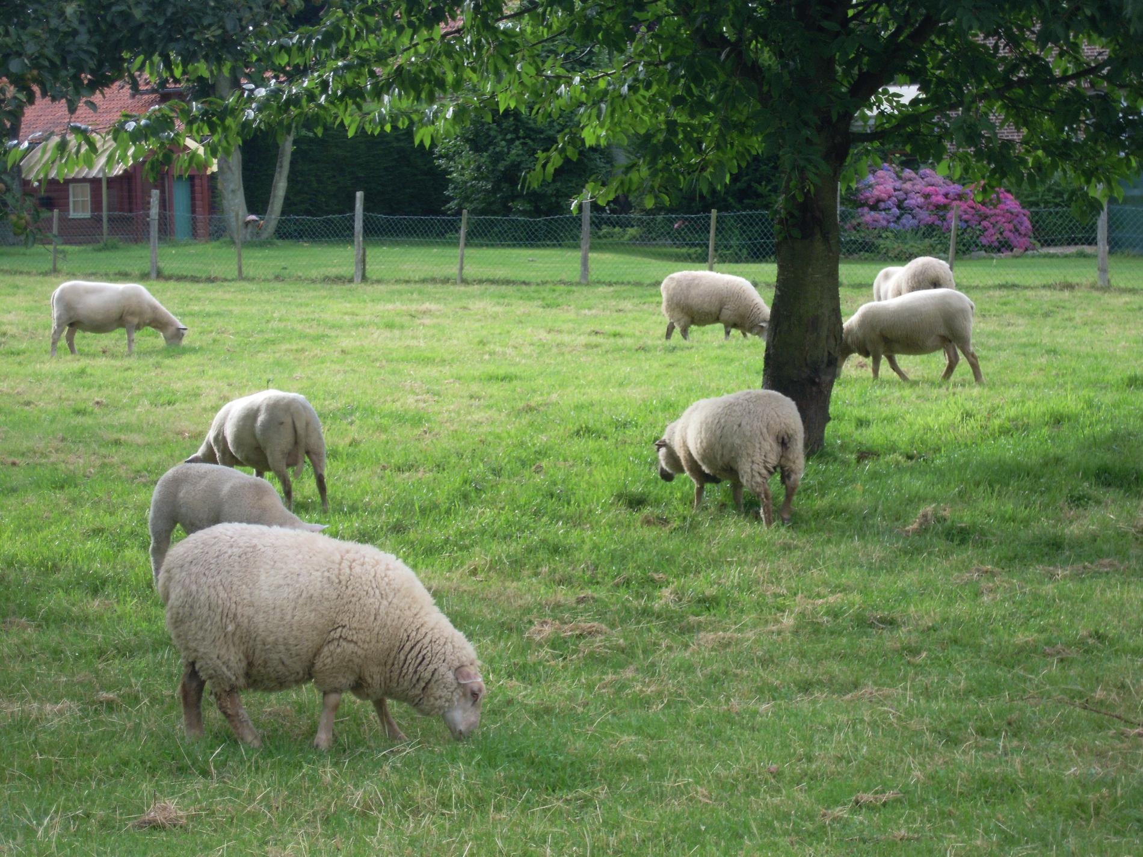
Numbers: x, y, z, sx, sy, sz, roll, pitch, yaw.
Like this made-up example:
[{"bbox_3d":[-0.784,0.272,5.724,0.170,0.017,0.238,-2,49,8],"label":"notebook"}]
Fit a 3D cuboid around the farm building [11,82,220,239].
[{"bbox_3d":[-11.989,-6.983,86.500,5.300,4.200,4.400,0,4,-5],"label":"farm building"}]

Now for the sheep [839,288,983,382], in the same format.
[{"bbox_3d":[2.634,-0.729,25.800,1.200,0.700,0.430,1,5,12],"label":"sheep"}]

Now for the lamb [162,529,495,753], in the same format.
[{"bbox_3d":[-0.791,0.657,10.500,1.030,0.680,0.460,1,5,9],"label":"lamb"}]

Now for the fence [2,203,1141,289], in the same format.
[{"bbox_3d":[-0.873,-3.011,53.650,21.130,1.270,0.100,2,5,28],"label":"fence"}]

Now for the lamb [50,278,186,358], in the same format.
[{"bbox_3d":[-4.145,-1.017,30.200,1.270,0.670,0.400,-1,5,-12],"label":"lamb"}]

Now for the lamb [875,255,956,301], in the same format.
[{"bbox_3d":[3.511,-1.400,33.500,0.480,0.710,1.150,-2,5,-27],"label":"lamb"}]

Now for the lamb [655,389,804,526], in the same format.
[{"bbox_3d":[0.867,0.143,17.950,0.430,0.720,1.050,-2,5,-29],"label":"lamb"}]

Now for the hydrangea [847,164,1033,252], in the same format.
[{"bbox_3d":[8.032,-4.800,72.000,4.100,1.950,2.400,0,4,0],"label":"hydrangea"}]

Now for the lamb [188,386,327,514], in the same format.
[{"bbox_3d":[-1.778,0.138,18.600,0.380,0.670,1.000,-4,6,-40],"label":"lamb"}]

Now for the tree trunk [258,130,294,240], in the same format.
[{"bbox_3d":[-7.240,-5.980,81.000,0.880,2.750,0.500,0,4,0],"label":"tree trunk"}]

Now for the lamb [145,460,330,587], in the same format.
[{"bbox_3d":[-1.446,0.447,14.550,0.900,0.610,0.330,1,4,11],"label":"lamb"}]

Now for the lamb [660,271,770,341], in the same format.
[{"bbox_3d":[1.459,-1.227,33.000,1.170,0.700,0.440,-1,5,-7],"label":"lamb"}]

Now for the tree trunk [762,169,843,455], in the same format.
[{"bbox_3d":[1.460,-0.734,20.800,0.500,1.820,0.480,0,5,0],"label":"tree trunk"}]

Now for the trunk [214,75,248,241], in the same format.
[{"bbox_3d":[-7.203,-5.745,70.000,0.680,3.500,0.620,0,5,0],"label":"trunk"}]

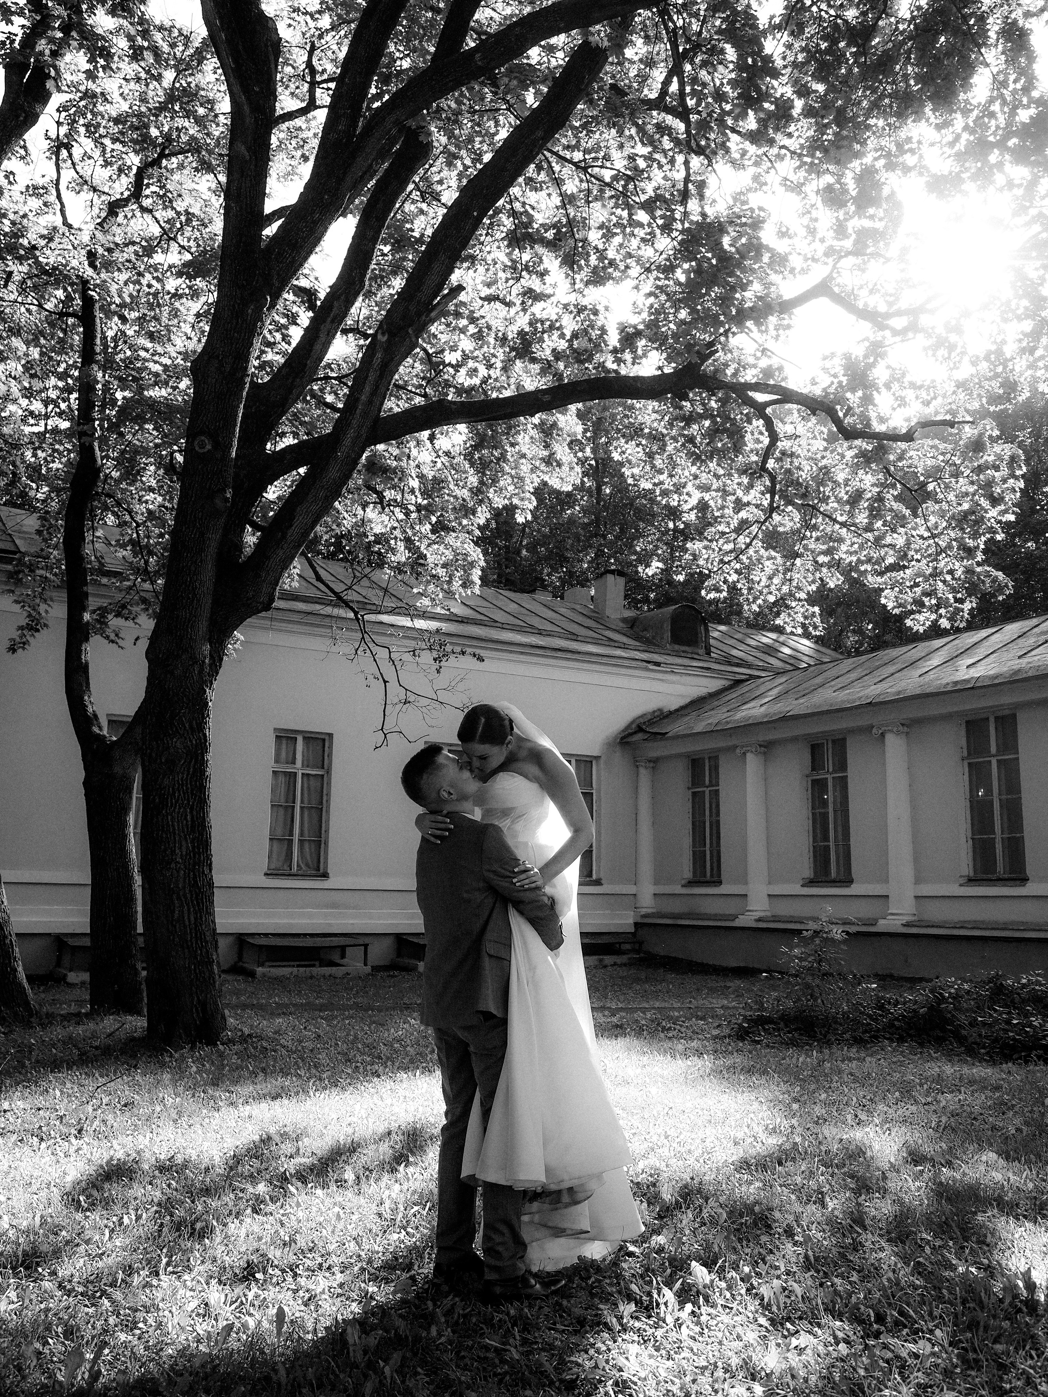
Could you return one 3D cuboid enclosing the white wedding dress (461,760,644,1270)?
[{"bbox_3d":[0.098,1.086,4.250,0.680,1.730,0.580,6,-11,-29],"label":"white wedding dress"}]

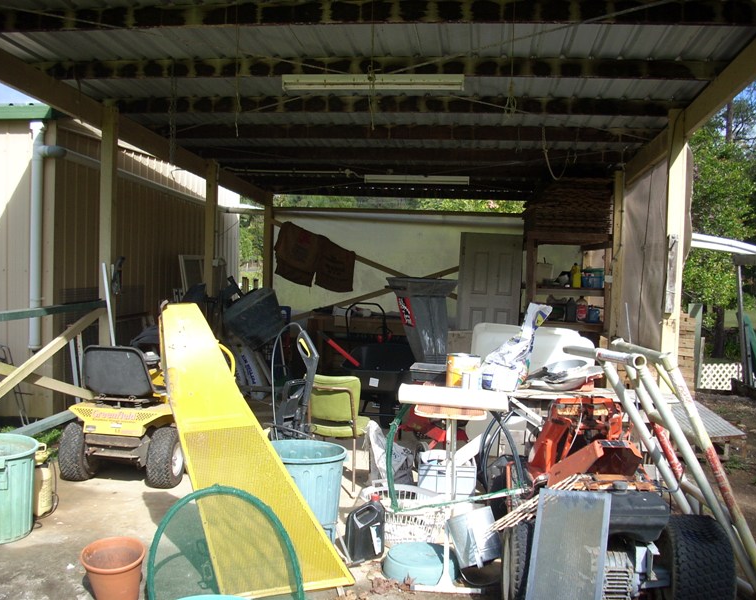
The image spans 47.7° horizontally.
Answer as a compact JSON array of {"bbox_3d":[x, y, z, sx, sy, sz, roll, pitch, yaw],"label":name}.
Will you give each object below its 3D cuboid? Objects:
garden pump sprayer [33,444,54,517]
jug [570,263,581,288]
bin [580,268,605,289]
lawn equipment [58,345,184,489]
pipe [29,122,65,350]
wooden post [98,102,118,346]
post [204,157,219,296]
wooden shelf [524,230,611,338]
[{"bbox_3d":[-2.044,1.067,5.154,0.180,0.440,0.180,1,3,-22],"label":"garden pump sprayer"},{"bbox_3d":[2.102,-0.255,9.100,0.105,0.270,0.120,2,3,6],"label":"jug"},{"bbox_3d":[2.283,-0.229,9.100,0.240,0.210,0.220,2,3,6],"label":"bin"},{"bbox_3d":[-1.672,0.761,6.558,0.860,0.980,1.680,2,3,9],"label":"lawn equipment"},{"bbox_3d":[-3.133,-0.590,8.142,0.315,2.159,0.220,2,3,7],"label":"pipe"},{"bbox_3d":[-2.182,-0.181,6.902,0.100,2.796,0.100,2,3,7],"label":"wooden post"},{"bbox_3d":[-1.864,-0.228,9.513,0.100,2.642,0.100,2,3,7],"label":"post"},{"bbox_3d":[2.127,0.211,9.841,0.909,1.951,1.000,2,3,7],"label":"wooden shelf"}]

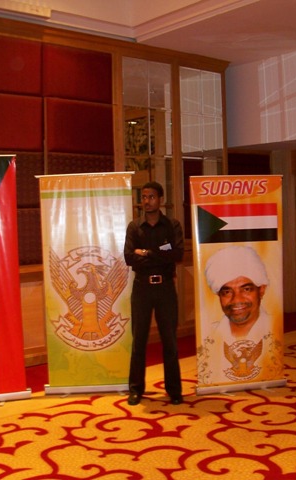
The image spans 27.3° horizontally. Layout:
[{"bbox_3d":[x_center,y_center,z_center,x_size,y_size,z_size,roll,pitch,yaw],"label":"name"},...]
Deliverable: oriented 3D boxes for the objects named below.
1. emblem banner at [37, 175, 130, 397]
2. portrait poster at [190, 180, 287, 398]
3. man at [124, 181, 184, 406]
[{"bbox_3d":[-0.501,0.388,5.235,0.820,1.871,0.180,-2,3,-1],"label":"emblem banner"},{"bbox_3d":[0.788,0.376,5.174,0.820,1.832,0.180,-2,3,-12],"label":"portrait poster"},{"bbox_3d":[0.058,0.428,4.960,0.500,1.786,0.360,-1,3,8],"label":"man"}]

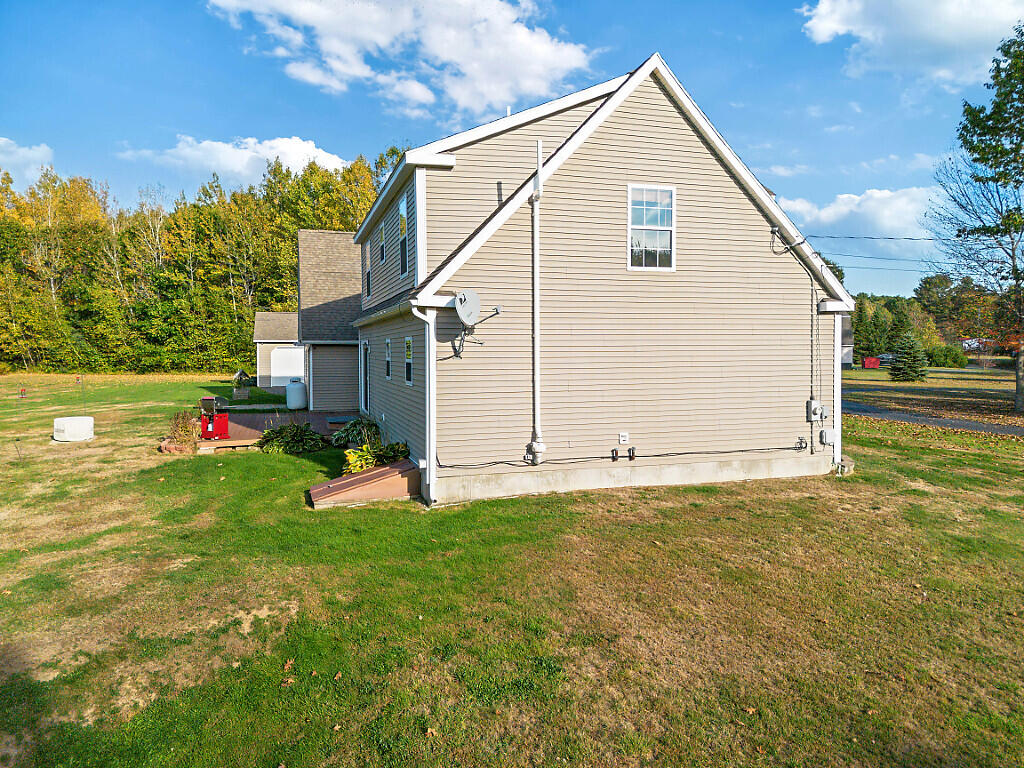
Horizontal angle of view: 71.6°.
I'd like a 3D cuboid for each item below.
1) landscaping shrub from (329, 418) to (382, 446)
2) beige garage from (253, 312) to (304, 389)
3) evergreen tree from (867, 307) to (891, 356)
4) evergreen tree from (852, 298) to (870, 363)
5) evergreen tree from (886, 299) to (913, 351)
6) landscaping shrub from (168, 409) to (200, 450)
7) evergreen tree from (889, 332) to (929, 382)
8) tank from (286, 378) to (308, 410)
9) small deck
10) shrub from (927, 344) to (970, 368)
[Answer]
[{"bbox_3d":[-4.326,1.327,19.500,1.200,0.680,1.100,-1,3,-17],"label":"landscaping shrub"},{"bbox_3d":[-12.478,-2.177,44.517,6.900,4.350,6.700,-1,3,-18],"label":"beige garage"},{"bbox_3d":[51.620,-6.761,100.000,3.900,8.200,3.900,-1,3,-17],"label":"evergreen tree"},{"bbox_3d":[53.993,-8.134,110.000,3.000,10.100,3.000,-1,3,-17],"label":"evergreen tree"},{"bbox_3d":[59.880,-8.134,110.000,3.800,10.200,3.800,-1,3,-17],"label":"evergreen tree"},{"bbox_3d":[-8.303,1.141,18.000,0.850,1.000,0.950,-1,3,-17],"label":"landscaping shrub"},{"bbox_3d":[28.481,-1.975,51.000,2.800,3.800,2.800,-1,3,-17],"label":"evergreen tree"},{"bbox_3d":[-8.233,0.383,27.200,0.760,1.250,0.760,-1,3,-17],"label":"tank"},{"bbox_3d":[-6.694,1.384,21.540,4.400,0.280,7.300,-1,3,-17],"label":"small deck"},{"bbox_3d":[51.524,-3.372,84.000,4.800,3.050,4.200,-1,3,-17],"label":"shrub"}]

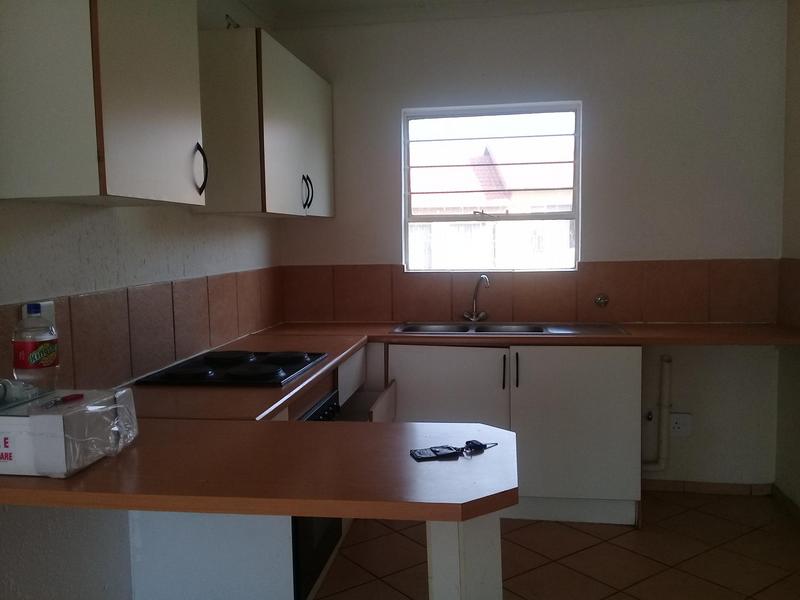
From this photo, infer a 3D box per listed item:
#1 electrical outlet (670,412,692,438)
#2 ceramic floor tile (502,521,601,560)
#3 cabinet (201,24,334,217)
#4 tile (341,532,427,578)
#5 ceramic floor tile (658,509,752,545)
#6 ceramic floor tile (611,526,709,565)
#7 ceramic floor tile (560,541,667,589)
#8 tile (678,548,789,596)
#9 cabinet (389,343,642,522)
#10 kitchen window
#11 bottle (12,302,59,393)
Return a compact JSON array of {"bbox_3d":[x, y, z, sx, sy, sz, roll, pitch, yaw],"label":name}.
[{"bbox_3d":[1.498,0.663,3.809,0.112,0.122,0.020,0,5,9],"label":"electrical outlet"},{"bbox_3d":[0.706,1.110,3.319,0.333,0.010,0.333,-5,6,-35],"label":"ceramic floor tile"},{"bbox_3d":[-0.622,-0.769,3.441,0.328,0.724,1.108,0,5,9],"label":"cabinet"},{"bbox_3d":[-0.040,1.135,3.203,0.333,0.010,0.333,-5,6,-35],"label":"tile"},{"bbox_3d":[1.453,1.084,3.435,0.333,0.010,0.333,-5,6,-35],"label":"ceramic floor tile"},{"bbox_3d":[1.178,1.107,3.240,0.333,0.010,0.333,-5,6,-35],"label":"ceramic floor tile"},{"bbox_3d":[0.903,1.131,3.045,0.333,0.010,0.333,-5,6,-35],"label":"ceramic floor tile"},{"bbox_3d":[1.374,1.128,2.966,0.333,0.010,0.333,-5,6,-35],"label":"tile"},{"bbox_3d":[0.579,0.630,3.685,1.181,0.884,0.531,0,5,9],"label":"cabinet"},{"bbox_3d":[0.491,-0.598,3.893,0.955,0.895,0.080,0,5,9],"label":"kitchen window"},{"bbox_3d":[-0.901,0.180,1.777,0.106,0.330,0.106,-6,7,-44],"label":"bottle"}]

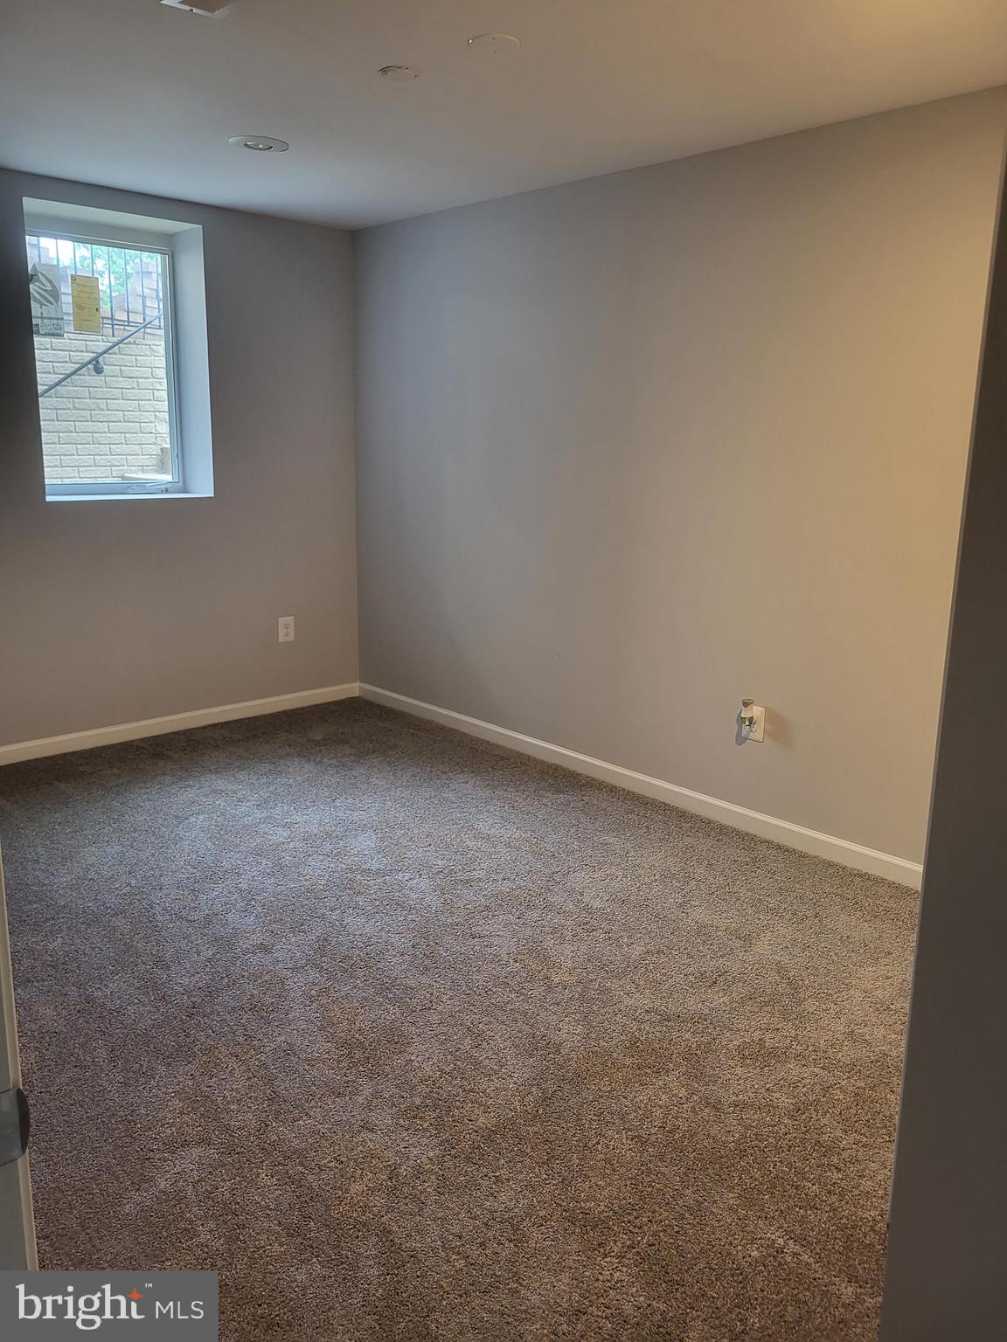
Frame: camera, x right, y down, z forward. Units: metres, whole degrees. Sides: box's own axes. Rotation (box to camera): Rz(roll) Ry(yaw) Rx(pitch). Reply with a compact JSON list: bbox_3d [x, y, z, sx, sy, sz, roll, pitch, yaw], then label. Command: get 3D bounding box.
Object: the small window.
[{"bbox_3d":[-1.820,-1.347,4.515,0.730,1.104,0.091,-11,18,-42],"label":"small window"}]

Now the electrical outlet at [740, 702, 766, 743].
[{"bbox_3d":[0.885,0.186,3.586,0.018,0.122,0.086,-11,18,-42],"label":"electrical outlet"}]

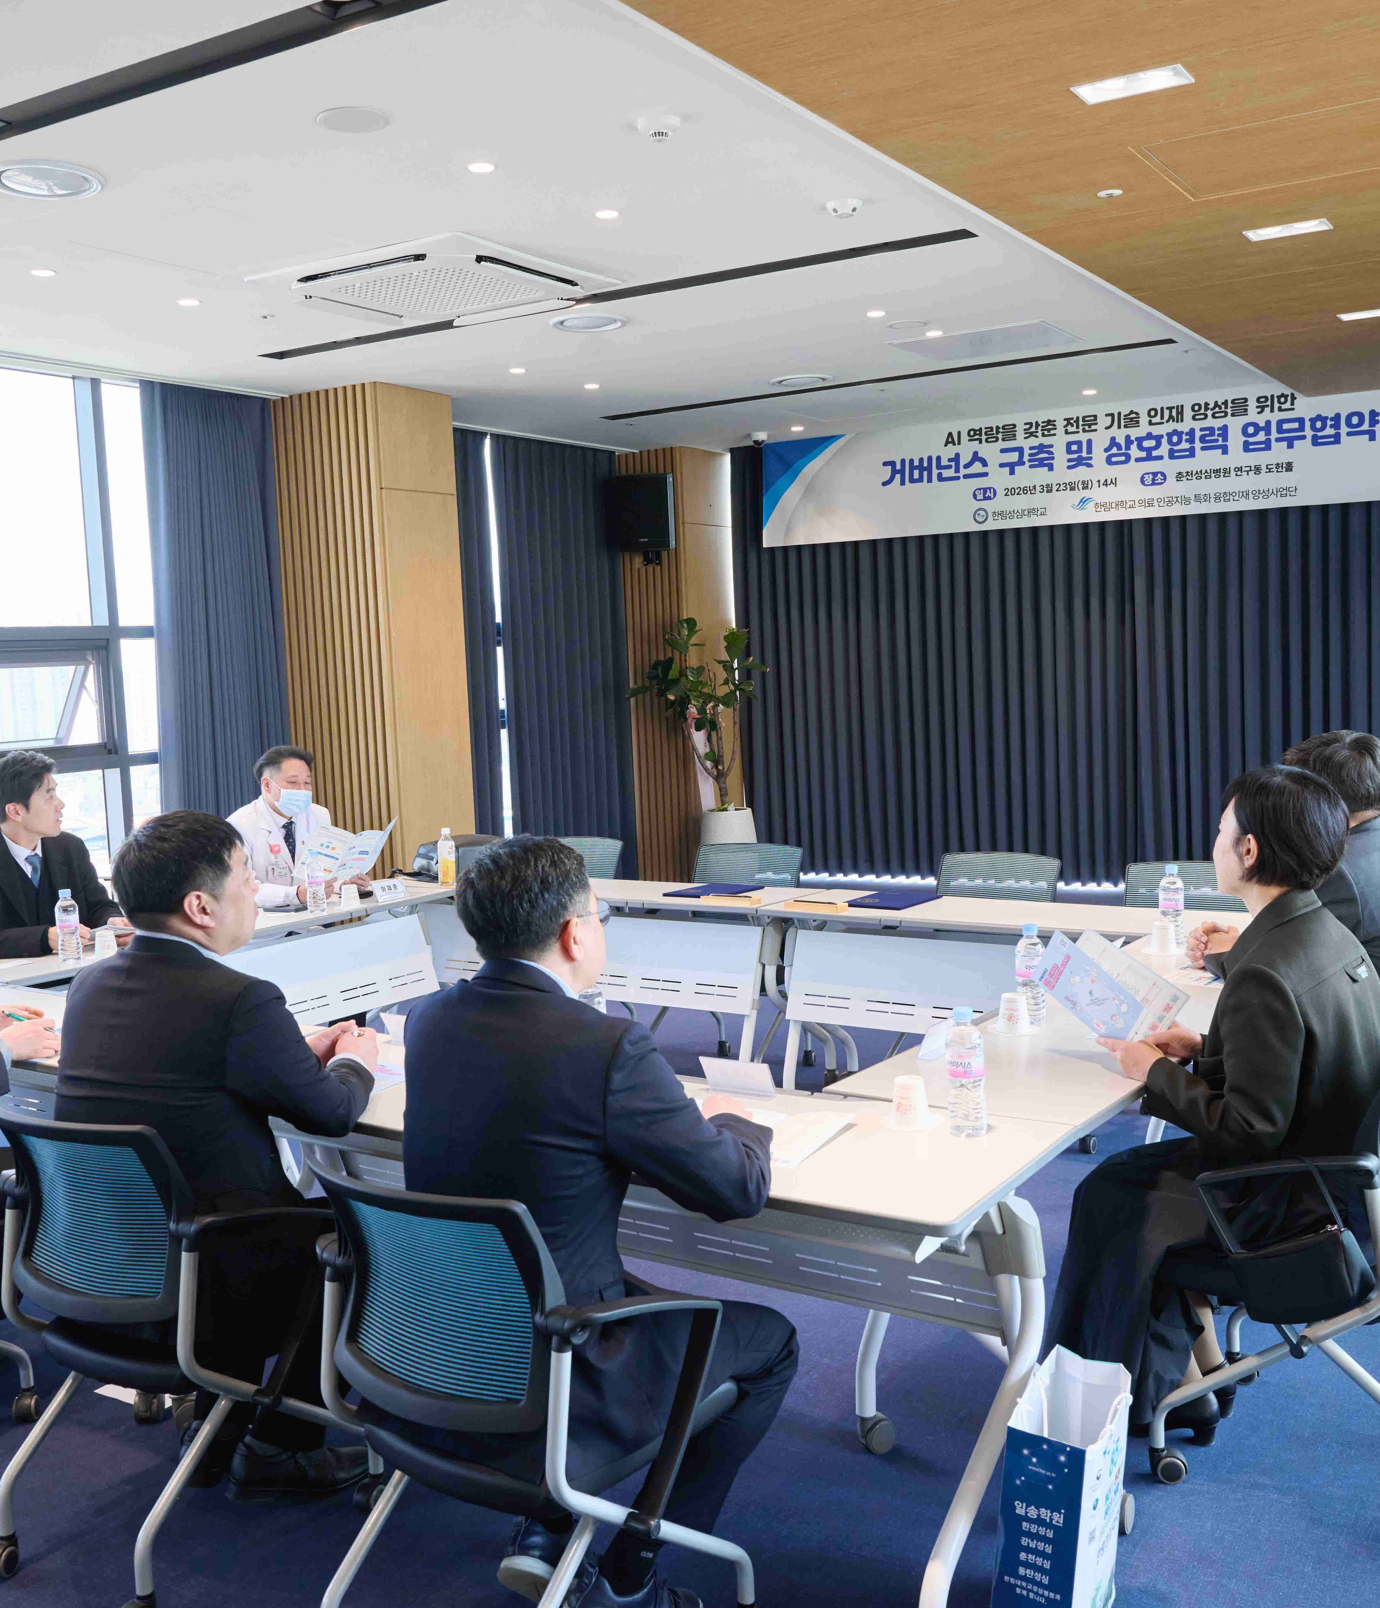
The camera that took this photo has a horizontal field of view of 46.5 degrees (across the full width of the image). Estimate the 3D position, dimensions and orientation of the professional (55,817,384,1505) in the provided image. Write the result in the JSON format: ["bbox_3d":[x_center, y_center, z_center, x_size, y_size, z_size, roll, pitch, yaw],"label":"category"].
[{"bbox_3d":[-0.838,0.656,3.055,0.540,1.290,0.660,2,7,37],"label":"professional"}]

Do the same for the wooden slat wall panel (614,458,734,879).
[{"bbox_3d":[-0.078,-0.981,11.223,0.580,2.900,0.600,1,7,31],"label":"wooden slat wall panel"}]

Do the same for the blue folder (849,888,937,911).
[{"bbox_3d":[0.646,0.306,5.140,0.220,0.016,0.300,1,7,31],"label":"blue folder"}]

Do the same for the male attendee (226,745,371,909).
[{"bbox_3d":[-1.438,0.409,5.890,0.540,1.260,0.720,-7,8,-42],"label":"male attendee"}]

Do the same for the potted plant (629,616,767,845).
[{"bbox_3d":[0.064,-0.281,9.796,0.760,1.740,0.720,-2,6,0],"label":"potted plant"}]

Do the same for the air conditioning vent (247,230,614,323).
[{"bbox_3d":[-0.902,-1.827,5.717,0.950,0.070,0.950,1,7,31],"label":"air conditioning vent"}]

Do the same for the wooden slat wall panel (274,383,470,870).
[{"bbox_3d":[-1.637,-0.636,8.385,0.760,2.900,0.550,1,7,31],"label":"wooden slat wall panel"}]

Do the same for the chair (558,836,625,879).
[{"bbox_3d":[-0.503,0.567,6.014,0.580,0.850,0.570,1,7,31],"label":"chair"}]

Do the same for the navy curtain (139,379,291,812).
[{"bbox_3d":[-2.231,-0.564,7.776,0.150,2.820,0.870,1,7,31],"label":"navy curtain"}]

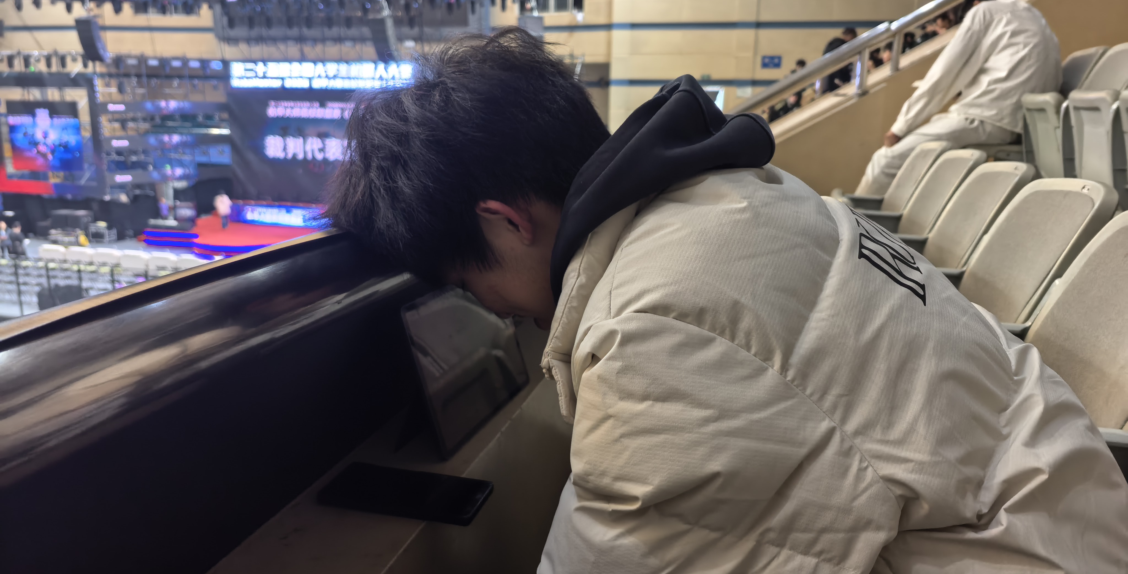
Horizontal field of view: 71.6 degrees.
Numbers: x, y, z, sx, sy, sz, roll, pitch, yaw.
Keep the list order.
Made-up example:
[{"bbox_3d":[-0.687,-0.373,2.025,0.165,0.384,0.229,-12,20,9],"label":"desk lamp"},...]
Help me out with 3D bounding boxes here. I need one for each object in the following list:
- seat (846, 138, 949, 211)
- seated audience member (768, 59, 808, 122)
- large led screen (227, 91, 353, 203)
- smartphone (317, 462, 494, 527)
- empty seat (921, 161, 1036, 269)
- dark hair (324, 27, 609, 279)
[{"bbox_3d":[1.258,-0.205,3.161,0.480,0.780,0.500,4,14,14],"label":"seat"},{"bbox_3d":[3.856,-3.308,13.500,0.750,1.200,0.500,0,14,-3],"label":"seated audience member"},{"bbox_3d":[-12.372,-7.166,40.000,9.800,5.700,0.250,3,13,12],"label":"large led screen"},{"bbox_3d":[-0.165,0.211,0.806,0.162,0.009,0.077,4,14,13],"label":"smartphone"},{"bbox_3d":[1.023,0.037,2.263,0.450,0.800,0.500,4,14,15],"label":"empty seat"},{"bbox_3d":[-0.102,-0.145,0.815,0.235,0.255,0.195,36,19,5],"label":"dark hair"}]

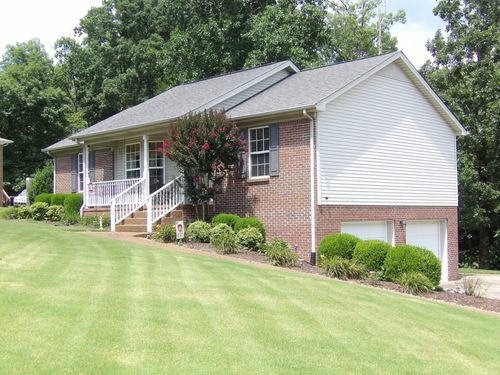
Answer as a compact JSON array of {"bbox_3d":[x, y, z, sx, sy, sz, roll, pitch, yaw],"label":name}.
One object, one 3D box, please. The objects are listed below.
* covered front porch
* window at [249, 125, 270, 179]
[{"bbox_3d":[-4.050,-0.188,22.499,2.650,3.350,5.950,2,-4,-44],"label":"covered front porch"},{"bbox_3d":[0.279,-1.030,19.896,0.120,1.540,0.950,2,-4,-44],"label":"window"}]

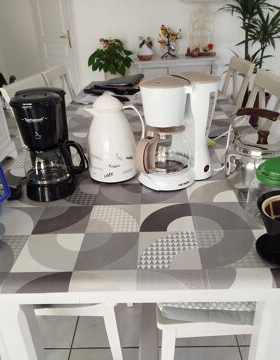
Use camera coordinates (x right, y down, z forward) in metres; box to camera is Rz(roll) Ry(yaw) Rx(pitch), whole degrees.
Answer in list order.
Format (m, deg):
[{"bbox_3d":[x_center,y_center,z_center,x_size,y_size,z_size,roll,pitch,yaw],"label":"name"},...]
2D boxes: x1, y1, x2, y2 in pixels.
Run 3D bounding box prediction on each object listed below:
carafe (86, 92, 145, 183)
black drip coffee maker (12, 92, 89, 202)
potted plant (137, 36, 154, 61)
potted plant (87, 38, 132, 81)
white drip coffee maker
[{"bbox_3d":[-0.077,-0.141,1.025,0.187,0.259,0.154,-5,26,-4],"label":"carafe"},{"bbox_3d":[-0.247,-0.103,0.947,0.191,0.276,0.180,-5,26,-4],"label":"black drip coffee maker"},{"bbox_3d":[0.060,-1.436,3.639,0.200,0.243,0.180,-2,26,3],"label":"potted plant"},{"bbox_3d":[-0.295,-1.210,3.560,0.450,0.560,0.420,-2,26,3],"label":"potted plant"},{"bbox_3d":[0.088,-0.143,0.960,0.223,0.302,0.186,-24,33,-37],"label":"white drip coffee maker"}]

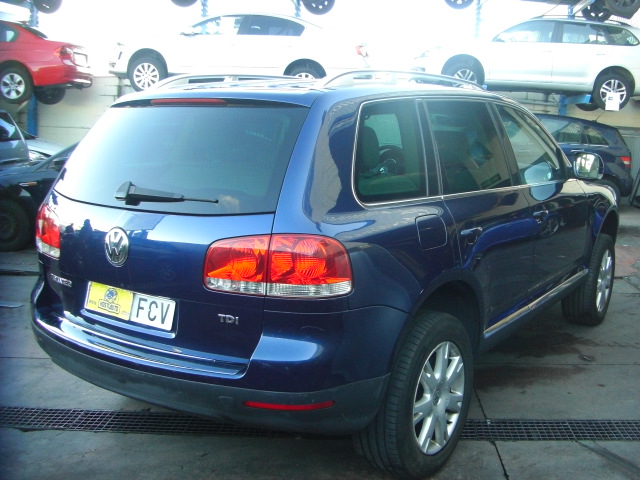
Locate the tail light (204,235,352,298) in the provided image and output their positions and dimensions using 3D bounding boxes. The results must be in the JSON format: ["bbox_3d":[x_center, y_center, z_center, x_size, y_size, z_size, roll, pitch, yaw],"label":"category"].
[{"bbox_3d":[-0.148,0.073,2.454,0.514,0.240,0.180,5,11,27],"label":"tail light"}]

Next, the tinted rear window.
[{"bbox_3d":[-0.634,-0.336,2.870,1.300,0.530,0.100,7,-24,35],"label":"tinted rear window"}]

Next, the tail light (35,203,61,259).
[{"bbox_3d":[-1.246,-0.065,3.228,0.514,0.240,0.180,9,13,43],"label":"tail light"}]

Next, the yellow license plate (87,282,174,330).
[{"bbox_3d":[-0.762,0.260,2.795,0.520,0.112,0.020,7,-3,35],"label":"yellow license plate"}]

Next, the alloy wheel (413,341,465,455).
[{"bbox_3d":[0.452,0.680,3.108,0.190,0.494,0.494,7,12,35],"label":"alloy wheel"}]

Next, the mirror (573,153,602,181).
[{"bbox_3d":[1.689,-0.465,4.423,0.200,0.180,0.120,8,12,40],"label":"mirror"}]

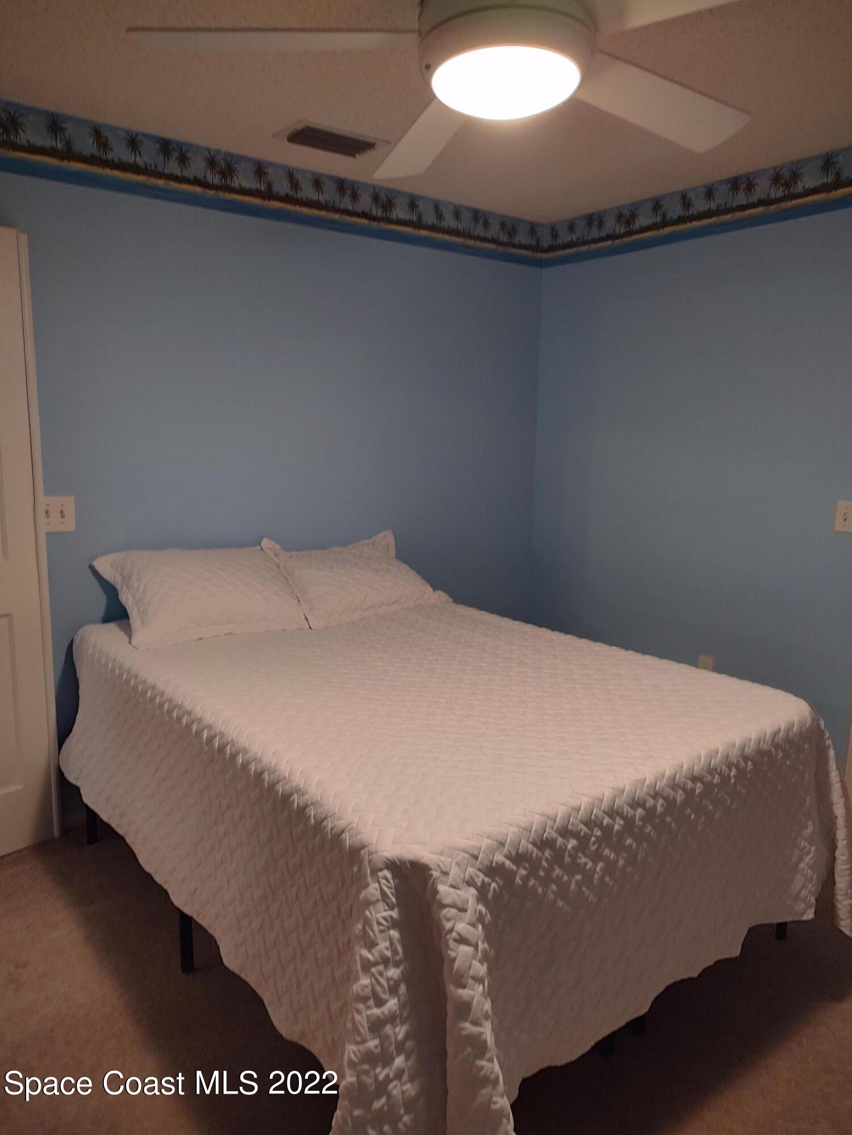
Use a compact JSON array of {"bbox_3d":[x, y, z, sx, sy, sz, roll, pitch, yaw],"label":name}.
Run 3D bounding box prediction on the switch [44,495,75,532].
[{"bbox_3d":[-1.242,-0.178,2.651,0.118,0.118,0.014,-6,12,-35],"label":"switch"}]

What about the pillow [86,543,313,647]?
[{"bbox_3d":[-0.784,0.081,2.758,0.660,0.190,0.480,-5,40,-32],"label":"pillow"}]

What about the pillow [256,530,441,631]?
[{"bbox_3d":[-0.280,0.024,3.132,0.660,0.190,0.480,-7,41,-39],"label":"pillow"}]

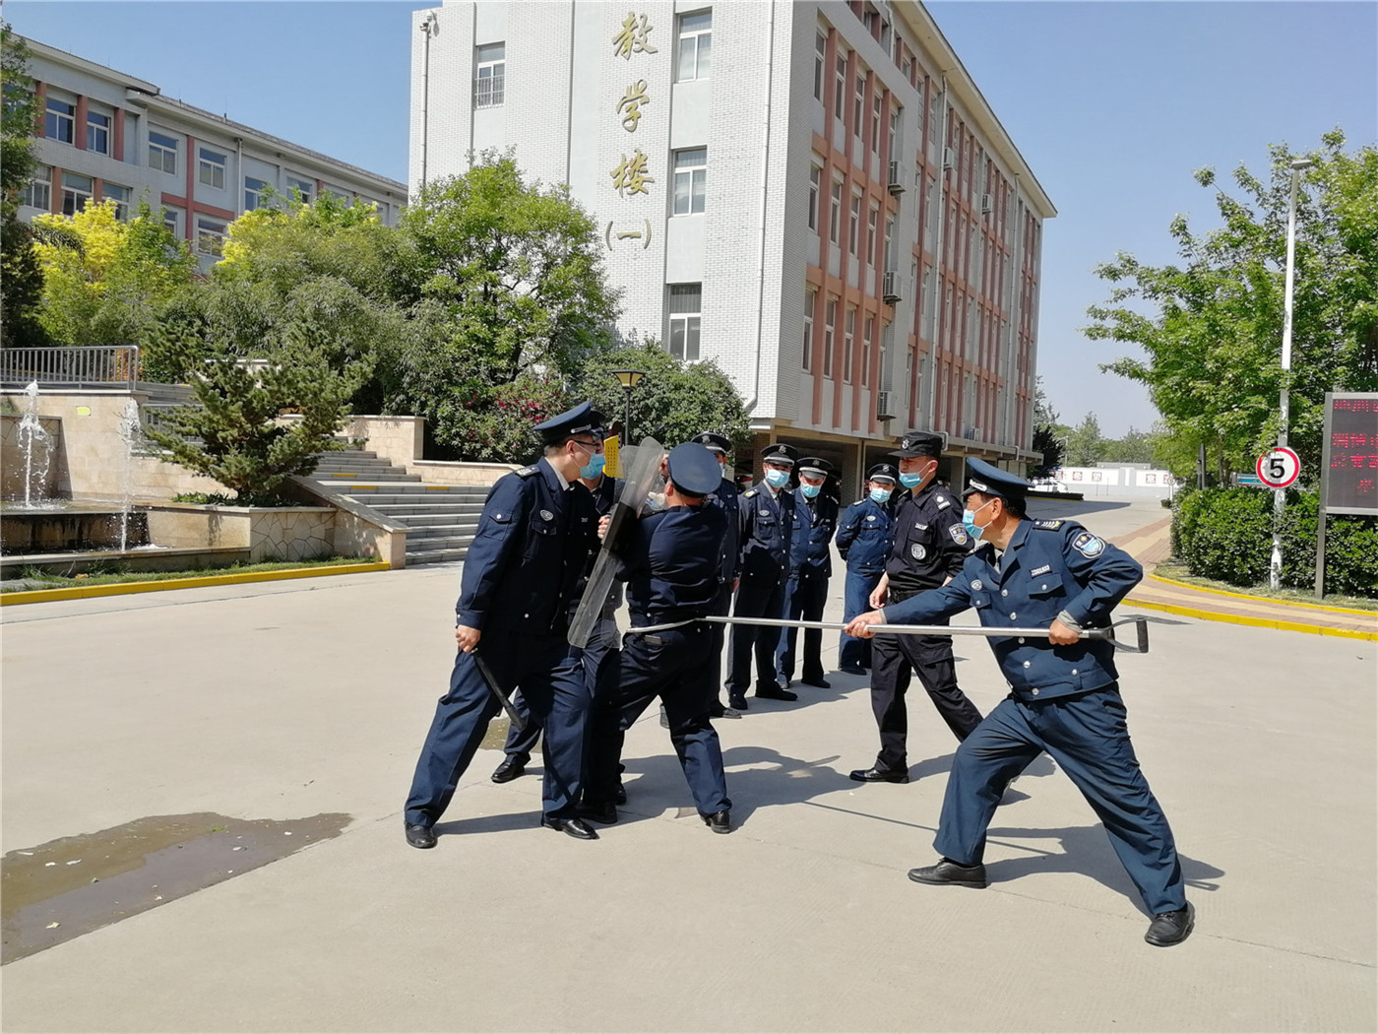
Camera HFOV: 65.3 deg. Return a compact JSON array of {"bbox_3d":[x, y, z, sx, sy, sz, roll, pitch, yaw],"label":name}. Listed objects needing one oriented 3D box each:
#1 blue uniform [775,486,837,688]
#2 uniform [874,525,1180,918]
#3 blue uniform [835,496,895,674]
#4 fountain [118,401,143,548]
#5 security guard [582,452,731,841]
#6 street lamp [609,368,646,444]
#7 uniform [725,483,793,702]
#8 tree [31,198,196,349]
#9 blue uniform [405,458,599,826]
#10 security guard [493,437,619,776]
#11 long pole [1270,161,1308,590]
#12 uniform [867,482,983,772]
[{"bbox_3d":[0.910,0.485,8.165,0.520,1.420,0.340,2,3,-13],"label":"blue uniform"},{"bbox_3d":[1.277,0.699,4.007,0.640,1.365,1.020,0,3,-41],"label":"uniform"},{"bbox_3d":[1.450,0.533,8.800,0.530,1.450,0.340,1,3,-14],"label":"blue uniform"},{"bbox_3d":[-7.181,-0.539,13.800,0.340,2.000,0.340,2,3,0],"label":"fountain"},{"bbox_3d":[-0.146,0.528,4.950,0.700,1.720,0.620,1,3,-22],"label":"security guard"},{"bbox_3d":[-1.020,-0.776,17.070,0.520,3.135,0.520,3,3,27],"label":"street lamp"},{"bbox_3d":[0.512,0.516,7.580,0.500,1.500,0.340,1,3,-30],"label":"uniform"},{"bbox_3d":[-16.565,-6.567,31.000,4.700,5.400,4.400,2,3,0],"label":"tree"},{"bbox_3d":[-0.760,0.522,4.564,0.730,1.522,0.550,3,3,15],"label":"blue uniform"},{"bbox_3d":[-0.597,0.403,5.164,0.550,1.830,0.620,0,3,-37],"label":"security guard"},{"bbox_3d":[8.678,-1.970,15.467,0.220,6.060,0.300,0,4,-45],"label":"long pole"},{"bbox_3d":[1.309,0.569,5.505,0.660,1.496,0.560,1,3,-30],"label":"uniform"}]

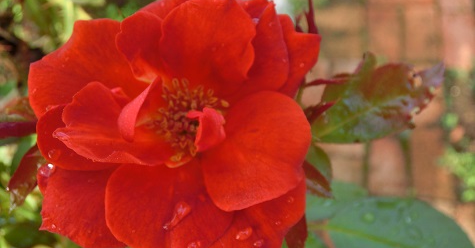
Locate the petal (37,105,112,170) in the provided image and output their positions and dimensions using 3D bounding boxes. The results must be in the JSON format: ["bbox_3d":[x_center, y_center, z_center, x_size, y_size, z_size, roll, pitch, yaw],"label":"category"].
[{"bbox_3d":[-0.048,0.004,0.160,0.027,0.011,0.021,0,90,-9],"label":"petal"}]

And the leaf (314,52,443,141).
[{"bbox_3d":[0.043,-0.008,0.157,0.047,0.011,0.025,-30,75,-9],"label":"leaf"}]

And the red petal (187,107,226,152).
[{"bbox_3d":[-0.008,0.001,0.133,0.010,0.007,0.012,0,84,0],"label":"red petal"}]

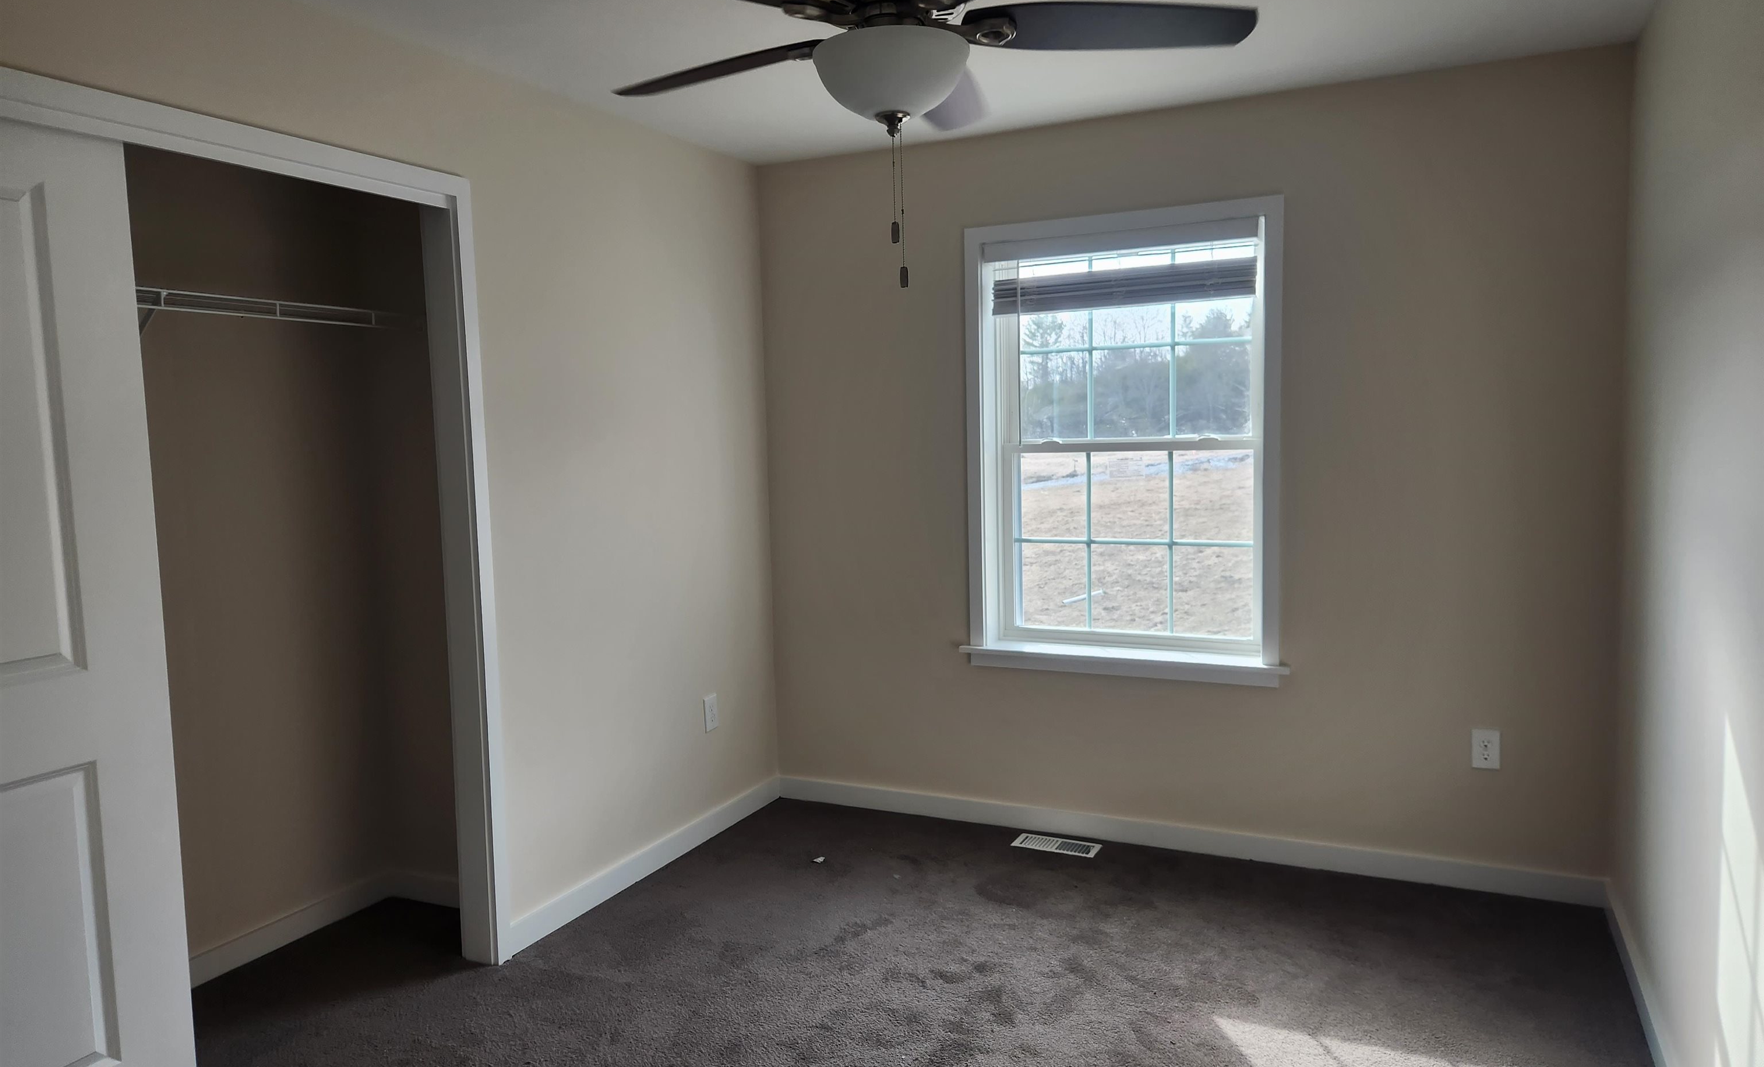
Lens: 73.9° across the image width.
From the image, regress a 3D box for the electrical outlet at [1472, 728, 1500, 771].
[{"bbox_3d":[1.800,0.645,3.492,0.072,0.115,0.010,1,6,26],"label":"electrical outlet"}]

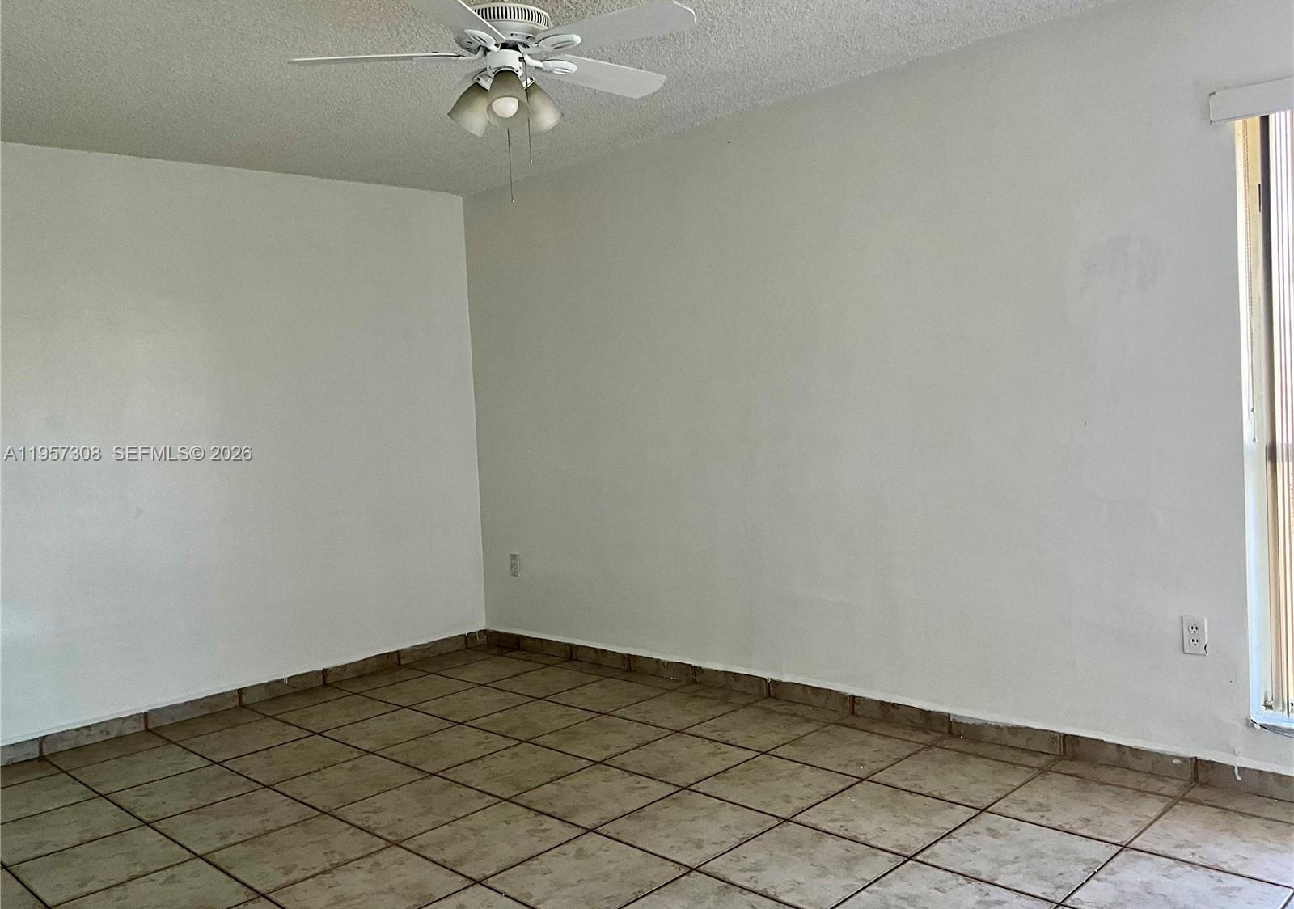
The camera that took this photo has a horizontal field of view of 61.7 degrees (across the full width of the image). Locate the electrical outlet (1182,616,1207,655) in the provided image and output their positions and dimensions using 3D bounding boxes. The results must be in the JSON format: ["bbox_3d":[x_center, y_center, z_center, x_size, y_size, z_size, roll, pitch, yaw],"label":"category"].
[{"bbox_3d":[1.655,0.551,3.277,0.071,0.115,0.008,0,5,45],"label":"electrical outlet"}]

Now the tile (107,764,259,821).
[{"bbox_3d":[-1.606,1.174,3.770,0.397,0.010,0.397,0,5,45],"label":"tile"}]

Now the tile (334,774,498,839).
[{"bbox_3d":[-0.753,1.152,3.532,0.406,0.010,0.406,0,5,45],"label":"tile"}]

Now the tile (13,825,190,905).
[{"bbox_3d":[-1.625,1.222,3.237,0.406,0.010,0.406,0,5,45],"label":"tile"}]

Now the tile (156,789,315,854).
[{"bbox_3d":[-1.336,1.187,3.525,0.406,0.010,0.406,0,5,45],"label":"tile"}]

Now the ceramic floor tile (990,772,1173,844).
[{"bbox_3d":[1.292,1.048,3.231,0.406,0.010,0.406,0,5,45],"label":"ceramic floor tile"}]

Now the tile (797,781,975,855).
[{"bbox_3d":[0.703,1.071,3.202,0.397,0.010,0.397,0,5,45],"label":"tile"}]

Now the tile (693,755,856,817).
[{"bbox_3d":[0.416,1.082,3.539,0.406,0.010,0.406,0,5,45],"label":"tile"}]

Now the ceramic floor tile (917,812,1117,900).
[{"bbox_3d":[0.992,1.072,2.907,0.397,0.010,0.397,0,5,45],"label":"ceramic floor tile"}]

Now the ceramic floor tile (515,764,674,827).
[{"bbox_3d":[-0.170,1.116,3.543,0.406,0.010,0.406,0,5,45],"label":"ceramic floor tile"}]

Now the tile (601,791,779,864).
[{"bbox_3d":[0.124,1.117,3.244,0.406,0.010,0.406,0,5,45],"label":"tile"}]

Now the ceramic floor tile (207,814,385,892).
[{"bbox_3d":[-1.029,1.174,3.198,0.397,0.010,0.397,0,5,45],"label":"ceramic floor tile"}]

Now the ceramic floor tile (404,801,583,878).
[{"bbox_3d":[-0.452,1.139,3.204,0.397,0.010,0.397,0,5,45],"label":"ceramic floor tile"}]

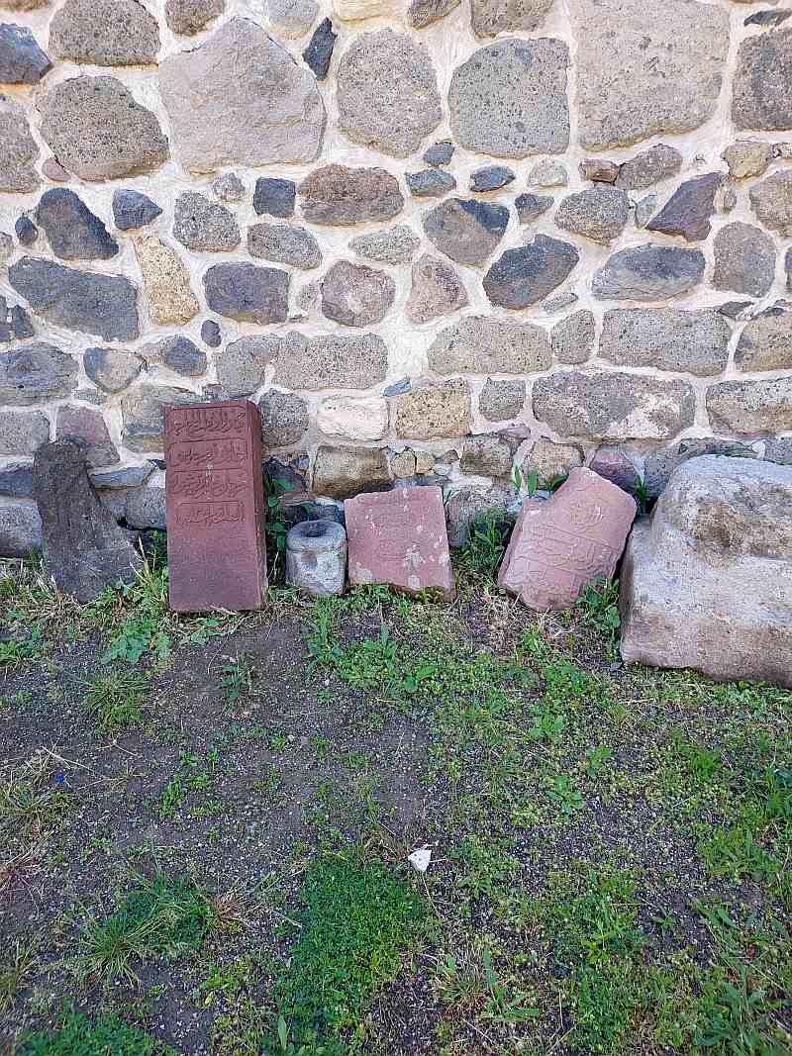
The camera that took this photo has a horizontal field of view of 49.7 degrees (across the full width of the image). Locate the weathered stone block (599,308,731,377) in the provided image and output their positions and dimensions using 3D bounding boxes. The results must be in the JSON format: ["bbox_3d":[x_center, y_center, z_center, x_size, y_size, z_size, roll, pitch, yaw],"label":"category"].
[{"bbox_3d":[1.130,-0.805,3.648,0.537,0.278,0.193,0,20,4],"label":"weathered stone block"}]

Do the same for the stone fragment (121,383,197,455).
[{"bbox_3d":[-0.938,-0.460,3.460,0.298,0.277,0.158,-1,21,2],"label":"stone fragment"}]

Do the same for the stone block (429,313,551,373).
[{"bbox_3d":[0.359,-0.723,3.321,0.455,0.213,0.171,-1,21,2],"label":"stone block"}]

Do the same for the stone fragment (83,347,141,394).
[{"bbox_3d":[-1.249,-0.707,3.803,0.250,0.200,0.112,0,20,4],"label":"stone fragment"}]

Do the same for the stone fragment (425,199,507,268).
[{"bbox_3d":[0.253,-1.096,3.169,0.299,0.229,0.144,-1,21,2],"label":"stone fragment"}]

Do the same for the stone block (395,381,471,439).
[{"bbox_3d":[0.161,-0.533,3.787,0.320,0.255,0.143,0,20,4],"label":"stone block"}]

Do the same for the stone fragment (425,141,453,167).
[{"bbox_3d":[0.153,-1.331,3.040,0.094,0.074,0.046,-1,21,2],"label":"stone fragment"}]

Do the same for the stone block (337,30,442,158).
[{"bbox_3d":[-0.020,-1.532,3.036,0.353,0.390,0.204,-1,21,2],"label":"stone block"}]

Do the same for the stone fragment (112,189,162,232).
[{"bbox_3d":[-0.902,-1.103,2.966,0.168,0.124,0.074,0,21,3],"label":"stone fragment"}]

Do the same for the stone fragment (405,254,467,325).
[{"bbox_3d":[0.151,-0.909,3.238,0.225,0.247,0.130,-1,21,2],"label":"stone fragment"}]

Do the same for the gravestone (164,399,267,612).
[{"bbox_3d":[-0.682,-0.086,3.280,0.345,0.785,0.130,2,9,11],"label":"gravestone"}]

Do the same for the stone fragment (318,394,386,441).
[{"bbox_3d":[-0.177,-0.486,3.635,0.292,0.185,0.180,0,20,2],"label":"stone fragment"}]

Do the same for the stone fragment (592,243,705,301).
[{"bbox_3d":[1.036,-1.062,3.540,0.445,0.217,0.156,0,20,4],"label":"stone fragment"}]

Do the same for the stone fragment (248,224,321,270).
[{"bbox_3d":[-0.460,-1.179,3.578,0.299,0.172,0.113,0,20,4],"label":"stone fragment"}]

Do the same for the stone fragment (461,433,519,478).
[{"bbox_3d":[0.395,-0.331,3.669,0.233,0.182,0.170,0,20,2],"label":"stone fragment"}]

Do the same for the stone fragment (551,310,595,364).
[{"bbox_3d":[0.671,-0.738,3.272,0.153,0.196,0.095,-1,21,2],"label":"stone fragment"}]

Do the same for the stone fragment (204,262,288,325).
[{"bbox_3d":[-0.538,-0.842,3.066,0.288,0.211,0.127,0,21,3],"label":"stone fragment"}]

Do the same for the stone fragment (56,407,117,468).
[{"bbox_3d":[-1.403,-0.431,3.929,0.277,0.277,0.138,0,20,4],"label":"stone fragment"}]

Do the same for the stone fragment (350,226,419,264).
[{"bbox_3d":[-0.040,-0.985,2.971,0.226,0.120,0.072,0,21,3],"label":"stone fragment"}]

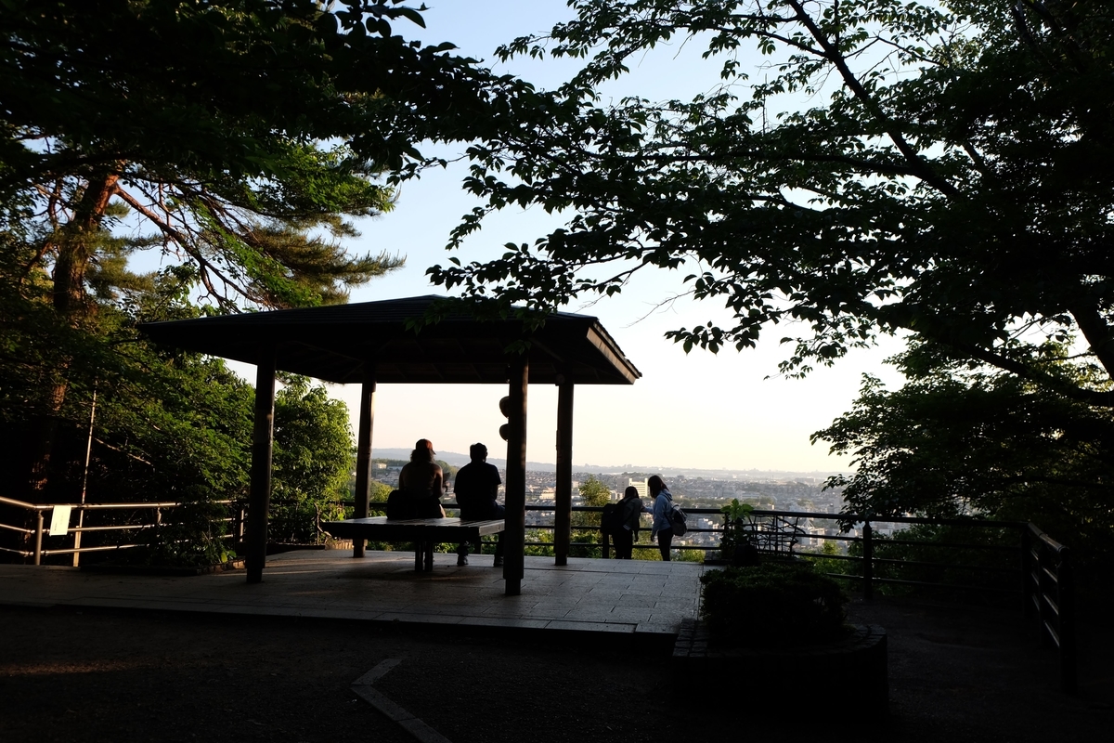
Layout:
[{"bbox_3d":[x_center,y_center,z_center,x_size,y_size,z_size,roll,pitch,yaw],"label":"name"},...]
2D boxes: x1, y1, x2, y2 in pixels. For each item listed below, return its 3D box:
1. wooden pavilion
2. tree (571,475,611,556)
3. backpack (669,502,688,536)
[{"bbox_3d":[-1.280,0.606,8.424,3.920,2.790,3.850,0,-7,11],"label":"wooden pavilion"},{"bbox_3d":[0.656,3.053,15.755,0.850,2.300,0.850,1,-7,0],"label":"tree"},{"bbox_3d":[1.716,2.066,11.744,0.200,0.420,0.280,-1,-7,17],"label":"backpack"}]

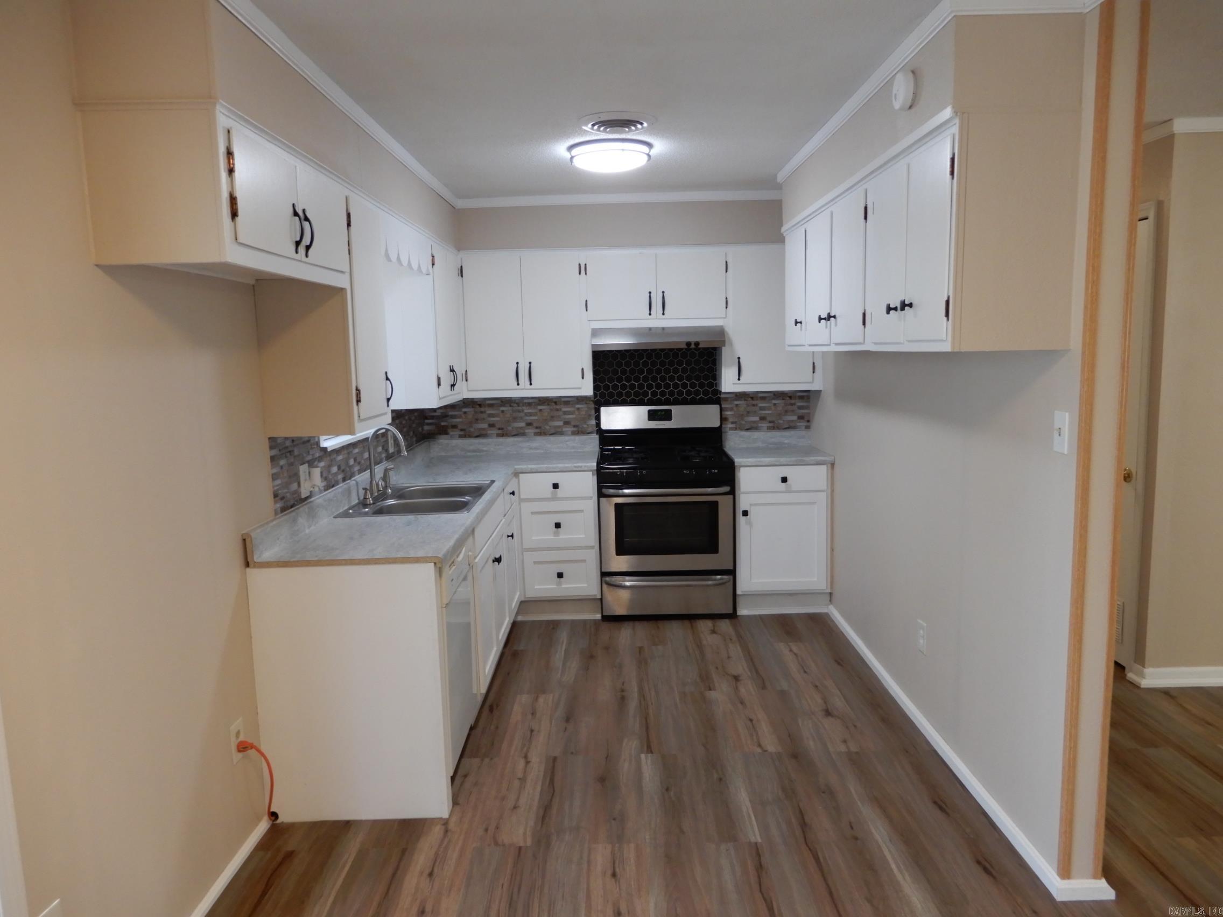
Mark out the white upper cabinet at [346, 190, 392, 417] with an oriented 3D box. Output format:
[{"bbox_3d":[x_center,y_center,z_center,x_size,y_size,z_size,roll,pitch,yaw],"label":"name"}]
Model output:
[{"bbox_3d":[-1.025,-0.514,3.073,0.317,0.824,0.441,-1,8,1],"label":"white upper cabinet"}]

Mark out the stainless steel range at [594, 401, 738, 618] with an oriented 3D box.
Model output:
[{"bbox_3d":[0.315,0.295,4.996,0.762,1.177,0.630,-1,8,0],"label":"stainless steel range"}]

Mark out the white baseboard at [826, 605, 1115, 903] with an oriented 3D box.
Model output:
[{"bbox_3d":[1.311,1.019,3.593,0.160,0.065,2.533,-1,8,0],"label":"white baseboard"}]

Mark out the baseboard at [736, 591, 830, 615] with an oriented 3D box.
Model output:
[{"bbox_3d":[0.985,0.837,4.891,0.530,0.135,0.025,-1,8,1],"label":"baseboard"}]

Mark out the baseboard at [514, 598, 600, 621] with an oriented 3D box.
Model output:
[{"bbox_3d":[-0.309,0.870,4.907,0.500,0.135,0.025,-1,8,1],"label":"baseboard"}]

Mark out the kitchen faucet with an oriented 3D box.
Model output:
[{"bbox_3d":[-0.983,0.016,3.740,0.195,0.317,0.260,-1,8,0],"label":"kitchen faucet"}]

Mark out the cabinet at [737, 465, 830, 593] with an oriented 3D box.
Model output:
[{"bbox_3d":[0.968,0.365,5.067,0.535,0.728,0.627,-1,8,1],"label":"cabinet"}]

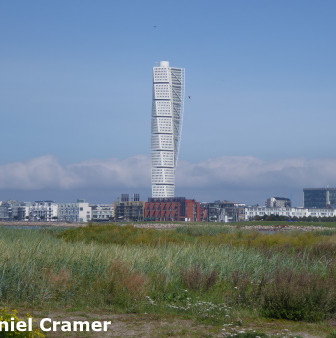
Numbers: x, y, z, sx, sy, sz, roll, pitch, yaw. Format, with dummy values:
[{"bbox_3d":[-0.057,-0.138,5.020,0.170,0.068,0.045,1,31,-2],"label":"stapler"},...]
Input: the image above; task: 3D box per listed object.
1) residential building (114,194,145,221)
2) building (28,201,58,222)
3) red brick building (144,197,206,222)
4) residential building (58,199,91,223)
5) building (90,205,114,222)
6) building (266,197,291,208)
[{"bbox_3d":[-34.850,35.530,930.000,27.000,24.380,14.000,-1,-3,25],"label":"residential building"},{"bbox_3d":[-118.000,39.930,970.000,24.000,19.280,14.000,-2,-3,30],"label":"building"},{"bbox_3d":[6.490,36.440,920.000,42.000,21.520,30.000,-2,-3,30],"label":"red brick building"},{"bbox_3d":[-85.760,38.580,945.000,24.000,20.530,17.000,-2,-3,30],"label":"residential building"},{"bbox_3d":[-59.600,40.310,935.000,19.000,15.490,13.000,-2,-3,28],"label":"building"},{"bbox_3d":[151.240,54.640,1400.000,26.000,32.740,20.000,1,-3,-15],"label":"building"}]

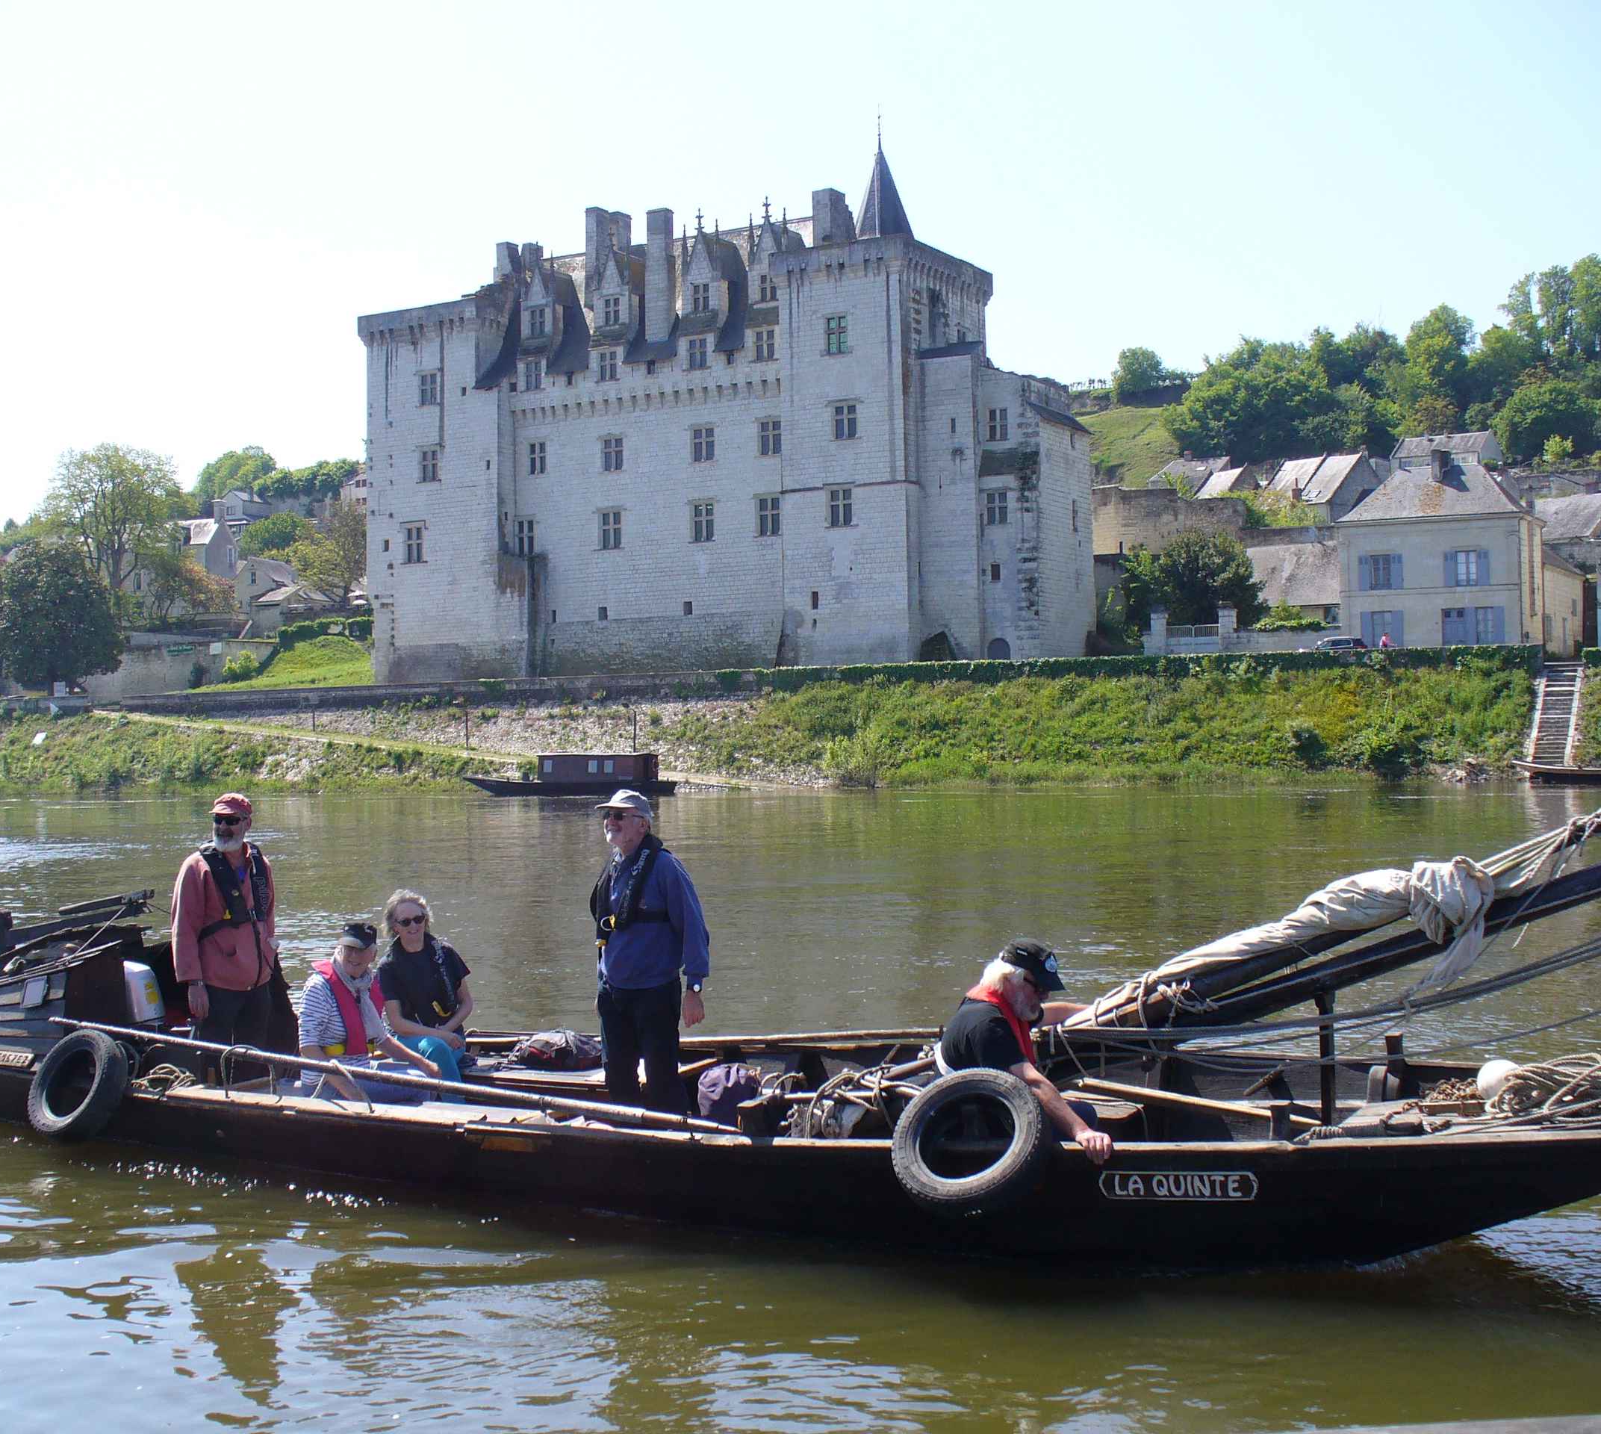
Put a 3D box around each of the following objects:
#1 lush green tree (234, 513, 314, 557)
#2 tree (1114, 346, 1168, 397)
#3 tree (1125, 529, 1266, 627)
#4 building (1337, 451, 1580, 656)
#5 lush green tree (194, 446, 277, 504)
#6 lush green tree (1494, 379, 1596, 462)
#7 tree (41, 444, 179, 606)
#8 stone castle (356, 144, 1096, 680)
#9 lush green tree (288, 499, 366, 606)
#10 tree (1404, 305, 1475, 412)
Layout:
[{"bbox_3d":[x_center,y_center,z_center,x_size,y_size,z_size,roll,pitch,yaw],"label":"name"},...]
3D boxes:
[{"bbox_3d":[-58.740,-19.440,228.330,8.240,7.000,7.830,-1,-1,-14],"label":"lush green tree"},{"bbox_3d":[45.827,-46.128,275.000,7.340,7.240,6.970,-1,-1,9],"label":"tree"},{"bbox_3d":[24.530,-8.040,127.130,8.550,7.240,8.130,-1,-1,11],"label":"tree"},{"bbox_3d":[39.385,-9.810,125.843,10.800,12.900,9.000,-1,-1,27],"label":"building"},{"bbox_3d":[-78.738,-32.912,285.000,11.040,9.790,9.940,-1,-1,-15],"label":"lush green tree"},{"bbox_3d":[74.560,-29.510,204.440,9.980,8.650,9.480,-1,-1,20],"label":"lush green tree"},{"bbox_3d":[-65.703,-17.887,195.000,12.830,16.530,12.190,-1,-1,-19],"label":"tree"},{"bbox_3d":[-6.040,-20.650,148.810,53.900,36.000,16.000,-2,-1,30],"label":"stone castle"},{"bbox_3d":[-42.760,-15.300,190.260,9.700,9.860,9.210,-1,-1,-13],"label":"lush green tree"},{"bbox_3d":[70.880,-39.000,226.590,7.530,13.210,7.150,-1,-1,18],"label":"tree"}]

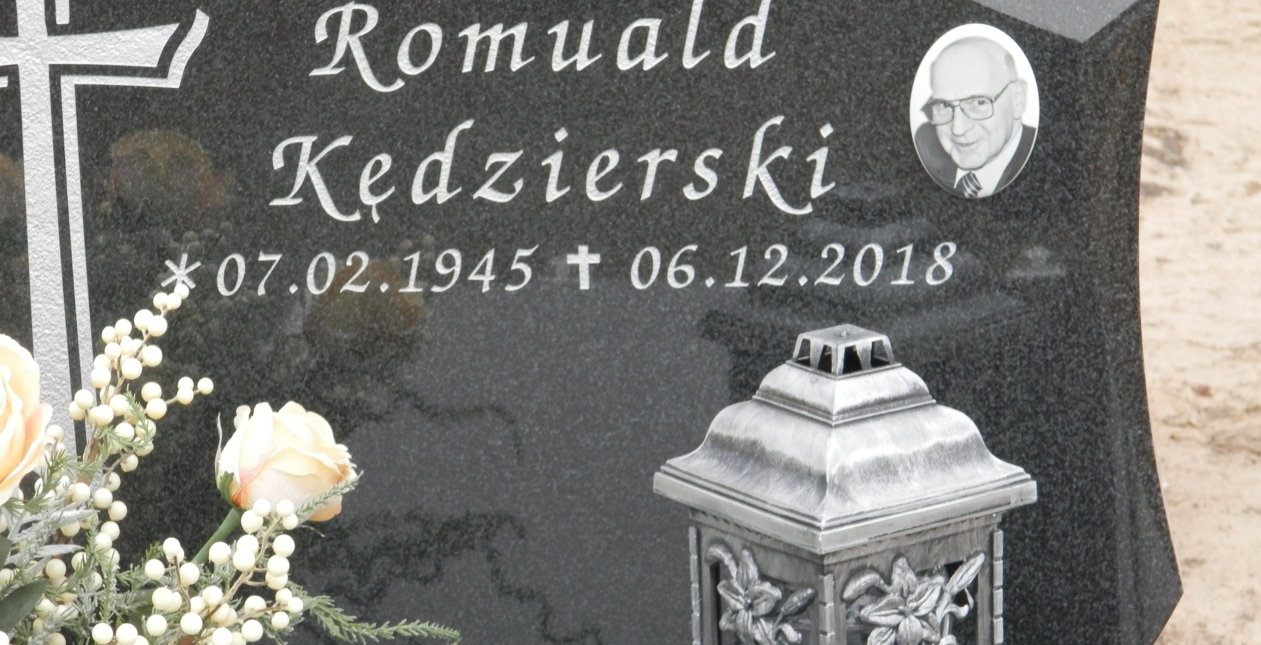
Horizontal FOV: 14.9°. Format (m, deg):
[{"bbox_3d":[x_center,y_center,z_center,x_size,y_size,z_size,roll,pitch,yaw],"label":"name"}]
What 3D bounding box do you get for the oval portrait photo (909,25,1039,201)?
[{"bbox_3d":[0.236,-0.145,3.300,0.090,0.120,0.010,-1,11,4],"label":"oval portrait photo"}]

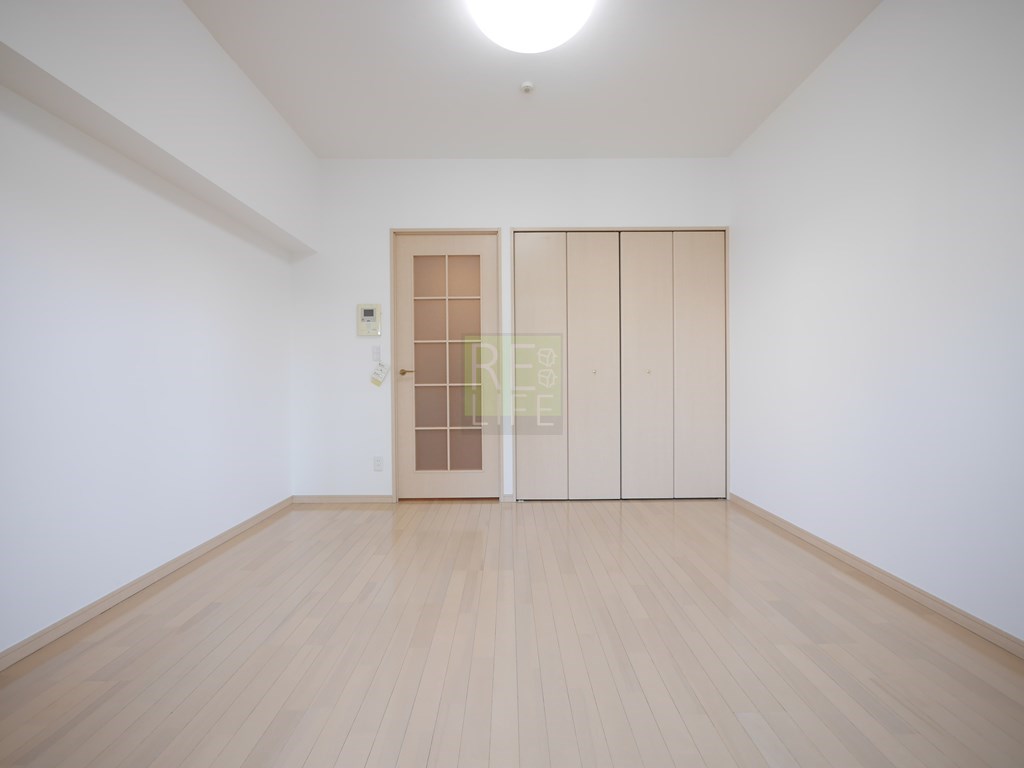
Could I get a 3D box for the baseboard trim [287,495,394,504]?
[{"bbox_3d":[-1.308,0.898,3.220,0.800,0.065,0.020,0,0,0],"label":"baseboard trim"}]

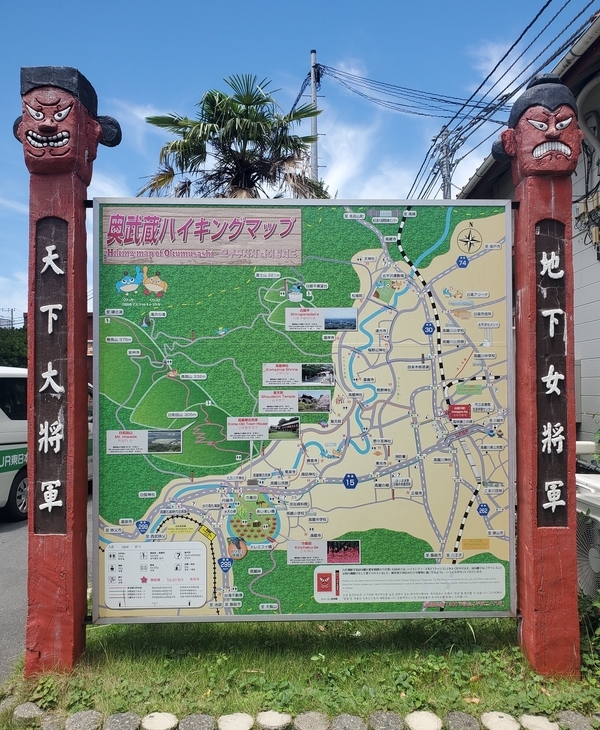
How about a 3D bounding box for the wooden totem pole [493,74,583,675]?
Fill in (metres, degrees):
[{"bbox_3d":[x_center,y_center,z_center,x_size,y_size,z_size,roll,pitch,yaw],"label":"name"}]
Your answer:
[{"bbox_3d":[1.263,0.039,3.114,0.460,3.055,0.330,0,-1,-1],"label":"wooden totem pole"}]

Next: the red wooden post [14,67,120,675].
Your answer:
[{"bbox_3d":[-1.207,0.039,3.064,0.550,3.053,0.320,0,-1,-1],"label":"red wooden post"}]

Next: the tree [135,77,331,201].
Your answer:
[{"bbox_3d":[-0.855,-1.095,8.152,2.550,5.766,2.450,0,-1,0],"label":"tree"}]

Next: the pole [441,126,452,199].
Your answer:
[{"bbox_3d":[5.141,-3.198,20.915,0.380,10.345,0.380,0,-1,0],"label":"pole"}]

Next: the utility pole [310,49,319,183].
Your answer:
[{"bbox_3d":[0.376,-3.118,15.417,0.260,10.041,0.260,0,-1,0],"label":"utility pole"}]

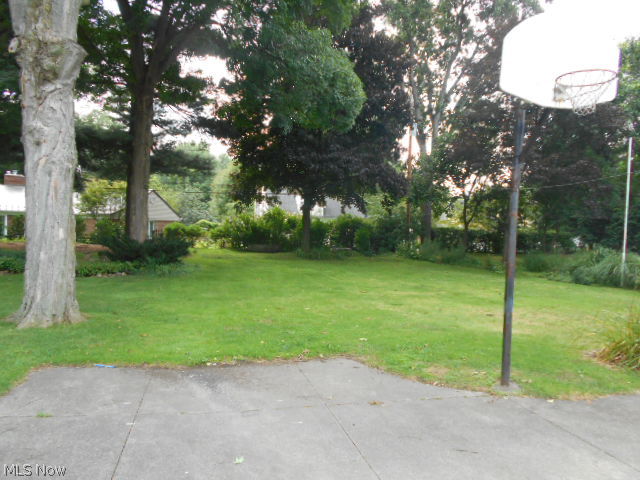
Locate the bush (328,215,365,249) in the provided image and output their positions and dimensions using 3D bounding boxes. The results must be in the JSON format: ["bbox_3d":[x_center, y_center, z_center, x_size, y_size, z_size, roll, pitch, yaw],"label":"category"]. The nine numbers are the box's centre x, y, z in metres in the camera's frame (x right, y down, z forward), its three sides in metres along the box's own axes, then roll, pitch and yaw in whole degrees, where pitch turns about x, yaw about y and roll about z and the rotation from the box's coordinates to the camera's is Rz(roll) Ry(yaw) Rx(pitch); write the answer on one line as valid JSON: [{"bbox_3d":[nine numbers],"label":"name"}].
[{"bbox_3d":[1.764,-0.533,32.000,2.400,2.300,2.000,2,1,0],"label":"bush"}]

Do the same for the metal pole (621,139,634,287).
[{"bbox_3d":[11.049,-1.026,17.300,0.085,5.450,0.085,2,1,0],"label":"metal pole"}]

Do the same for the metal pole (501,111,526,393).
[{"bbox_3d":[2.095,0.040,5.210,0.090,3.100,0.090,2,1,-14],"label":"metal pole"}]

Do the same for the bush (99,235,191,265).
[{"bbox_3d":[-6.864,0.371,18.800,3.600,1.250,2.500,2,1,0],"label":"bush"}]

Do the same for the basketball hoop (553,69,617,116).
[{"bbox_3d":[2.345,-1.260,4.290,0.470,0.390,0.540,2,1,-14],"label":"basketball hoop"}]

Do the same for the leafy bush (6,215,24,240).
[{"bbox_3d":[-24.071,-1.028,38.000,1.500,1.950,1.400,2,1,0],"label":"leafy bush"}]

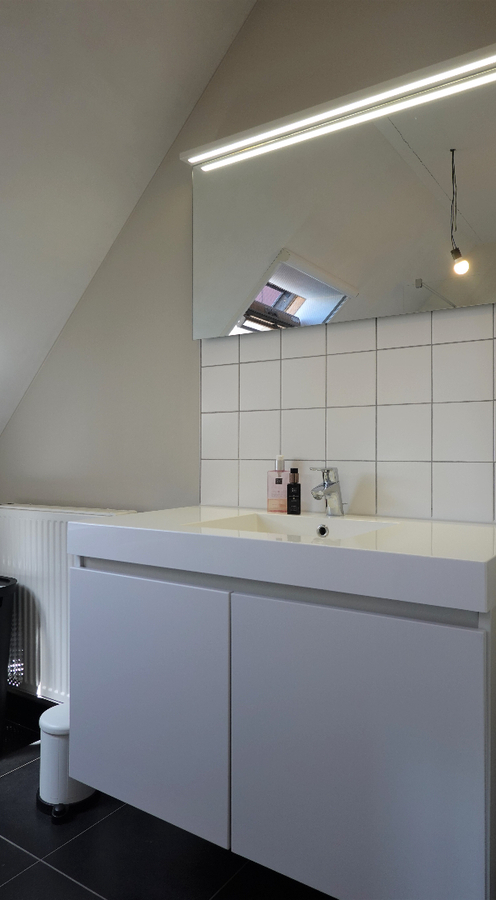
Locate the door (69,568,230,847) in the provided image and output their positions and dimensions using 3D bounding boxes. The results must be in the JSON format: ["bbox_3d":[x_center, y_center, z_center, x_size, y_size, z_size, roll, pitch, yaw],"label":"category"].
[{"bbox_3d":[-0.238,0.556,1.377,0.492,0.528,0.019,0,0,34],"label":"door"}]

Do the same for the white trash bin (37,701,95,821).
[{"bbox_3d":[-0.558,0.955,1.864,0.190,0.267,0.228,0,0,-4],"label":"white trash bin"}]

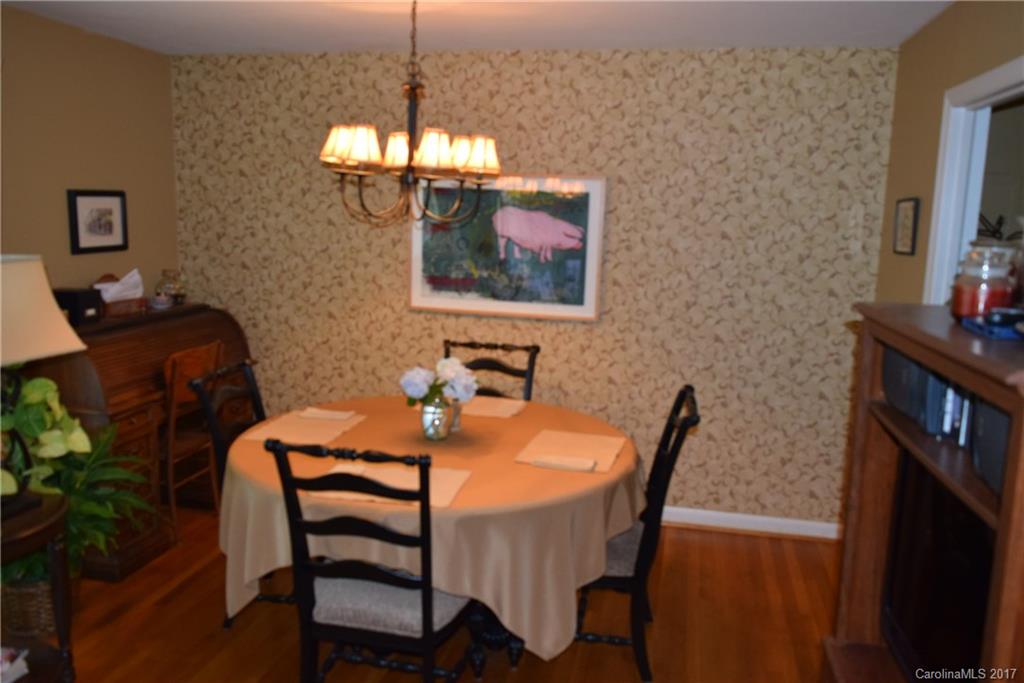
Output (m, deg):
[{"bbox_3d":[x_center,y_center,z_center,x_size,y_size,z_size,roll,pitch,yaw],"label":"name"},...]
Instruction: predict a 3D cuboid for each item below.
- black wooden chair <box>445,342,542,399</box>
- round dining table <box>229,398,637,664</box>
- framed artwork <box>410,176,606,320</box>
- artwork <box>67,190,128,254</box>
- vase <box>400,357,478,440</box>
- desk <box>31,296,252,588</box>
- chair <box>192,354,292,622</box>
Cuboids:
[{"bbox_3d":[-0.172,0.536,3.648,0.480,0.975,0.550,3,9,10],"label":"black wooden chair"},{"bbox_3d":[-0.298,0.748,3.025,1.530,0.750,1.530,4,10,12],"label":"round dining table"},{"bbox_3d":[-0.038,-0.501,4.074,1.029,0.721,0.032,4,10,12],"label":"framed artwork"},{"bbox_3d":[-2.087,-0.604,3.880,0.022,0.305,0.385,4,10,12],"label":"artwork"},{"bbox_3d":[-0.286,0.217,2.991,0.300,0.310,0.250,4,10,12],"label":"vase"},{"bbox_3d":[-1.853,0.403,3.818,0.610,1.080,1.180,3,9,9],"label":"desk"},{"bbox_3d":[-0.881,0.610,3.062,0.550,0.975,0.480,4,9,11],"label":"chair"}]

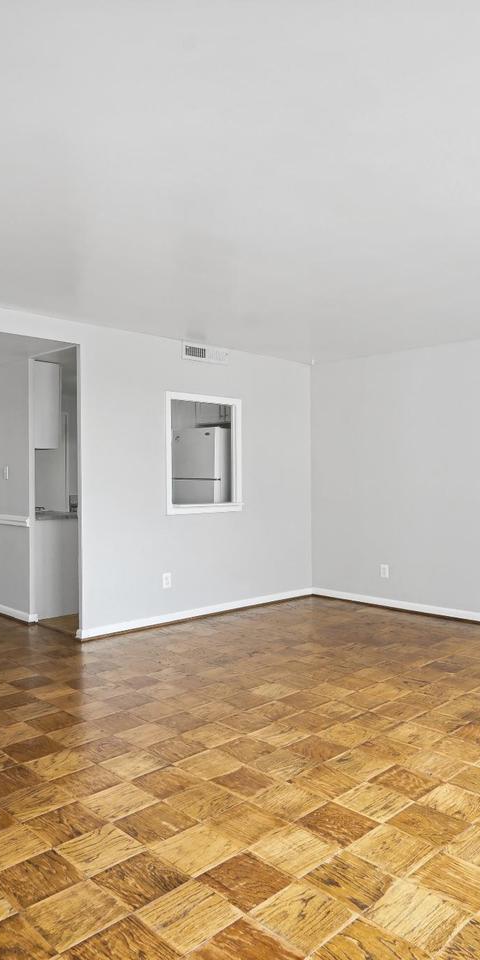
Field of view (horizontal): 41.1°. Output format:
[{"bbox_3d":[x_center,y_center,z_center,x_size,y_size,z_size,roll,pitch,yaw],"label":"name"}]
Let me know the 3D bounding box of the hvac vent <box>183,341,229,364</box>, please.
[{"bbox_3d":[-0.309,-1.135,5.745,0.553,0.155,0.030,0,0,-44],"label":"hvac vent"}]

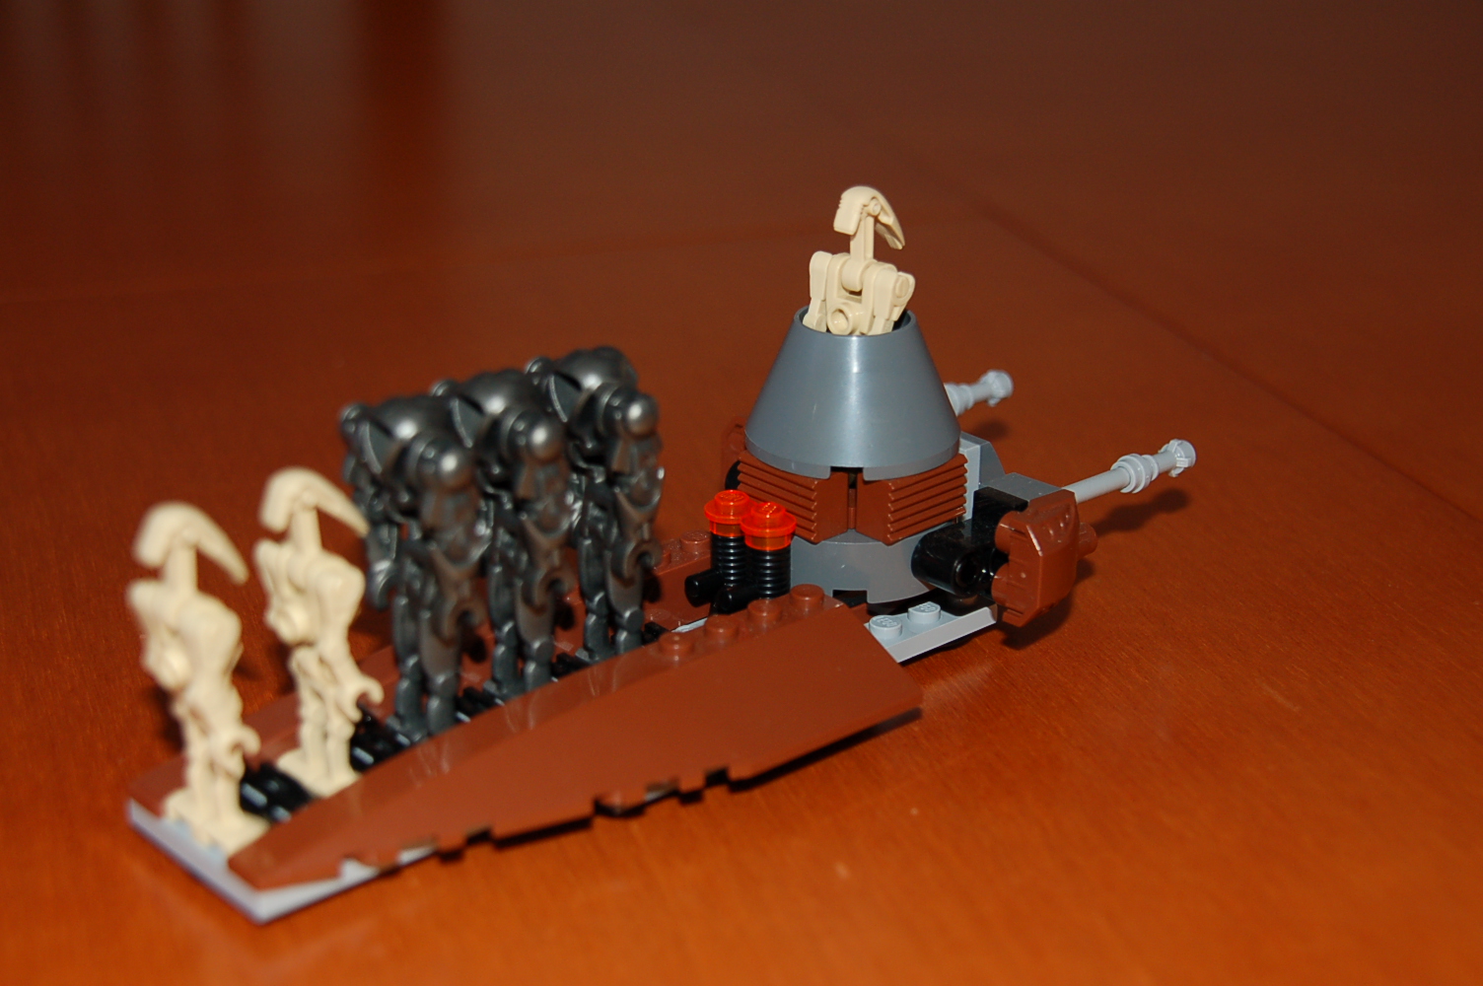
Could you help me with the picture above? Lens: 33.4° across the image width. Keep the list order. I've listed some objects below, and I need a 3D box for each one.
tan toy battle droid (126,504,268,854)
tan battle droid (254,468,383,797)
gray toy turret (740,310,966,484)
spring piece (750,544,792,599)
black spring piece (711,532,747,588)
[{"bbox_3d":[-0.065,0.022,0.298,0.014,0.045,0.019,-18,28,-38],"label":"tan toy battle droid"},{"bbox_3d":[-0.052,0.018,0.308,0.014,0.045,0.019,-18,28,-38],"label":"tan battle droid"},{"bbox_3d":[0.016,-0.017,0.360,0.032,0.019,0.032,0,22,0],"label":"gray toy turret"},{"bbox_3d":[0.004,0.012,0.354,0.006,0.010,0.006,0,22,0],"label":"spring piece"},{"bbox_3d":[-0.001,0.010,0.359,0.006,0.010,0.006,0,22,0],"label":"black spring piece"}]

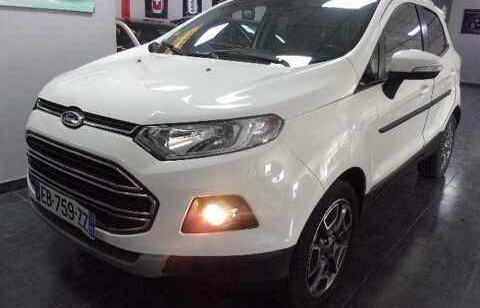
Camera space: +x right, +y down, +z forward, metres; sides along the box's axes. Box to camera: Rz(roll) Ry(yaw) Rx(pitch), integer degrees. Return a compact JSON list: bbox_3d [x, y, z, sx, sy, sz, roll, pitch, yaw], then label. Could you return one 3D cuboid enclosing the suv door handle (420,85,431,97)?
[{"bbox_3d":[1.252,-0.427,2.626,0.060,0.060,0.220,15,21,36],"label":"suv door handle"}]

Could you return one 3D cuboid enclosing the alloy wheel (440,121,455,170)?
[{"bbox_3d":[1.933,-0.080,3.778,0.170,0.465,0.465,15,21,36],"label":"alloy wheel"}]

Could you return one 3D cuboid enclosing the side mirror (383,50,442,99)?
[{"bbox_3d":[0.945,-0.423,2.097,0.240,0.235,0.200,15,21,36],"label":"side mirror"}]

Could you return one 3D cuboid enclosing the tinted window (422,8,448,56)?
[{"bbox_3d":[1.554,-0.946,3.083,0.080,0.370,0.850,-6,8,40],"label":"tinted window"}]

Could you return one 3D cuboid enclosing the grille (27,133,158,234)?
[{"bbox_3d":[-0.719,0.076,1.666,1.000,0.360,0.140,15,16,36],"label":"grille"}]

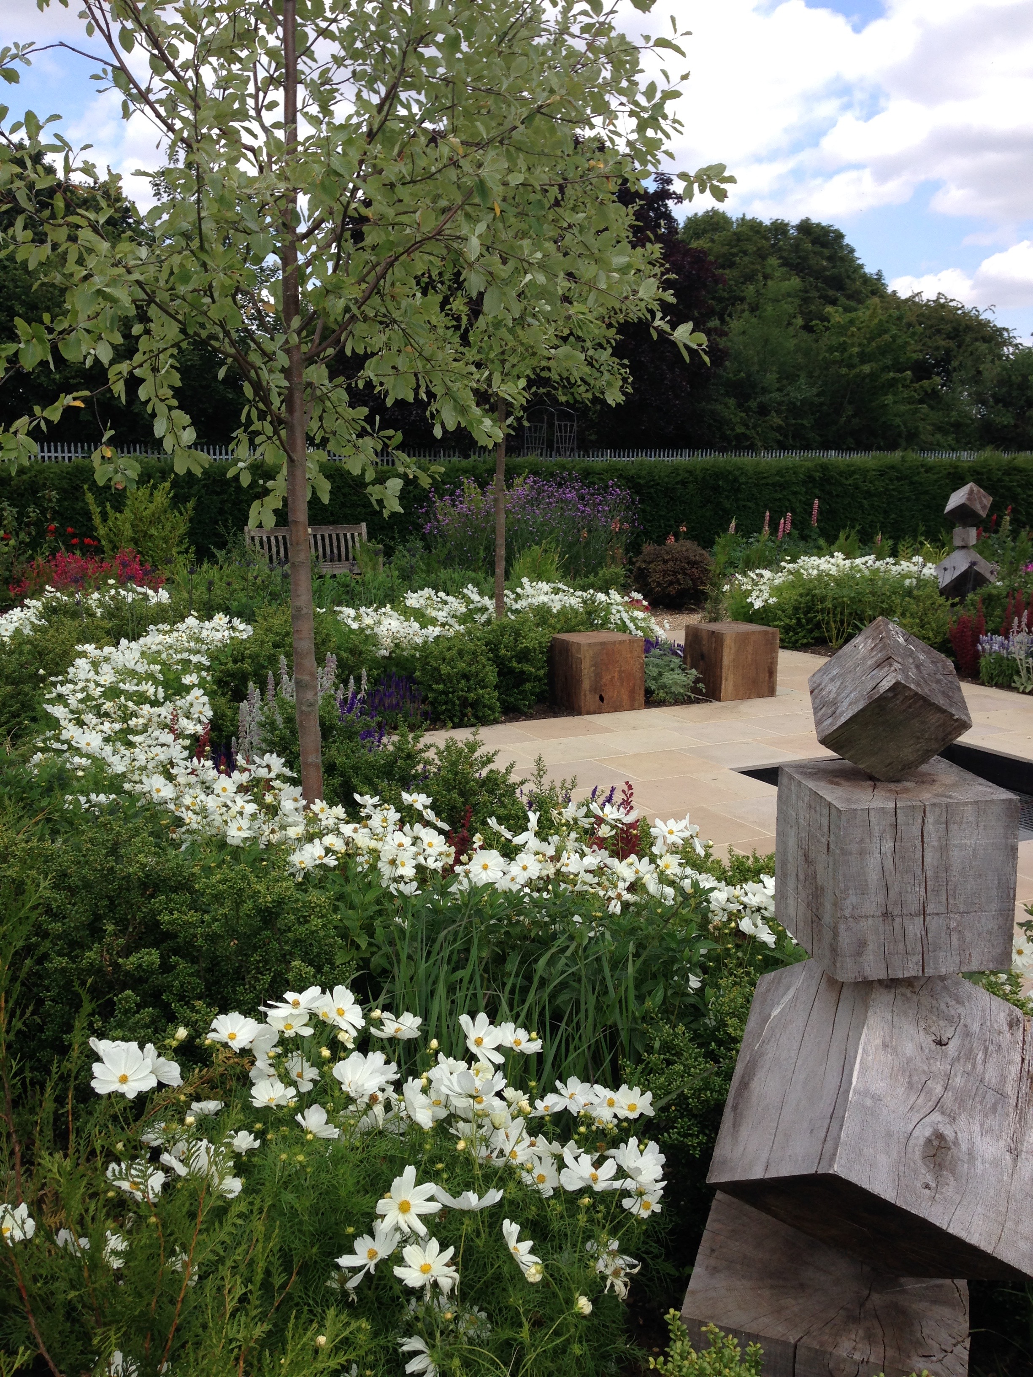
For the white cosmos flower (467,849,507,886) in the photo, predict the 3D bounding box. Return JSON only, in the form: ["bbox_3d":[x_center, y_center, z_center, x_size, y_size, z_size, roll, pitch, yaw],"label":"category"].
[{"bbox_3d":[-0.068,0.405,2.970,0.087,0.083,0.035,-1,-22,-2],"label":"white cosmos flower"}]

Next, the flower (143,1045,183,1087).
[{"bbox_3d":[-0.469,0.495,1.720,0.070,0.030,0.074,31,21,21],"label":"flower"}]

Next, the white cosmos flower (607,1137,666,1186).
[{"bbox_3d":[0.164,0.645,1.790,0.055,0.043,0.066,28,19,16],"label":"white cosmos flower"}]

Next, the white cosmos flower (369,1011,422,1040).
[{"bbox_3d":[-0.198,0.555,2.160,0.084,0.032,0.068,-1,21,-3],"label":"white cosmos flower"}]

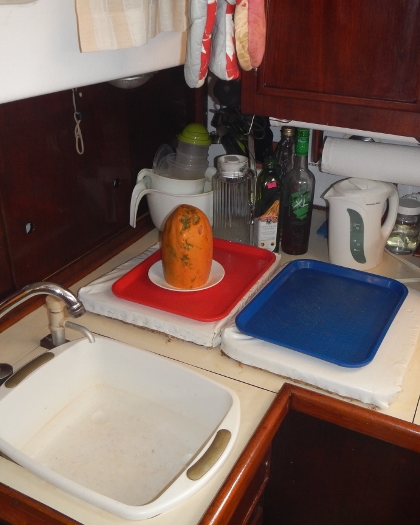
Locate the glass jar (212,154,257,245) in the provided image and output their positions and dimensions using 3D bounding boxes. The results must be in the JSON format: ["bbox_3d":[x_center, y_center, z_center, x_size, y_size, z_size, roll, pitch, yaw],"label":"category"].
[{"bbox_3d":[0.065,-0.165,1.507,0.110,0.225,0.112,14,30,25],"label":"glass jar"}]

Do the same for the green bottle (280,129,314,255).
[{"bbox_3d":[0.227,-0.177,1.433,0.083,0.314,0.083,14,30,25],"label":"green bottle"}]

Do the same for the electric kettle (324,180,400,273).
[{"bbox_3d":[0.377,-0.105,1.409,0.182,0.208,0.140,1,27,2],"label":"electric kettle"}]

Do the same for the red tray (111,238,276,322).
[{"bbox_3d":[-0.025,0.031,1.272,0.270,0.021,0.345,14,30,25],"label":"red tray"}]

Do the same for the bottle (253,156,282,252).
[{"bbox_3d":[0.152,-0.151,1.458,0.063,0.245,0.063,14,30,25],"label":"bottle"}]

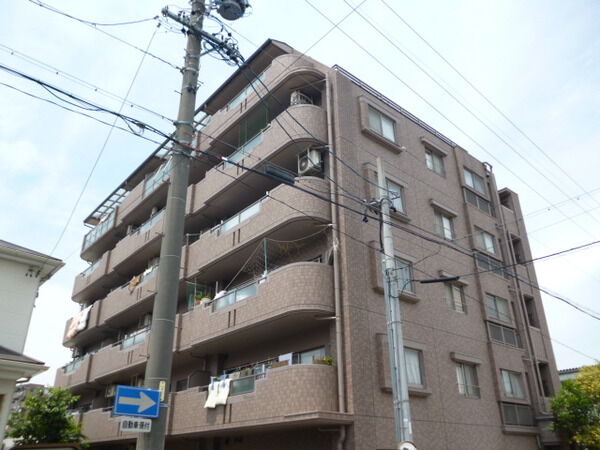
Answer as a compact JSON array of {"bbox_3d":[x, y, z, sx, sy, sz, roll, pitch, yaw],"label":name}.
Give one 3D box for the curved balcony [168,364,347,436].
[{"bbox_3d":[-1.631,5.527,14.828,1.300,1.420,7.650,20,-33,-35],"label":"curved balcony"}]

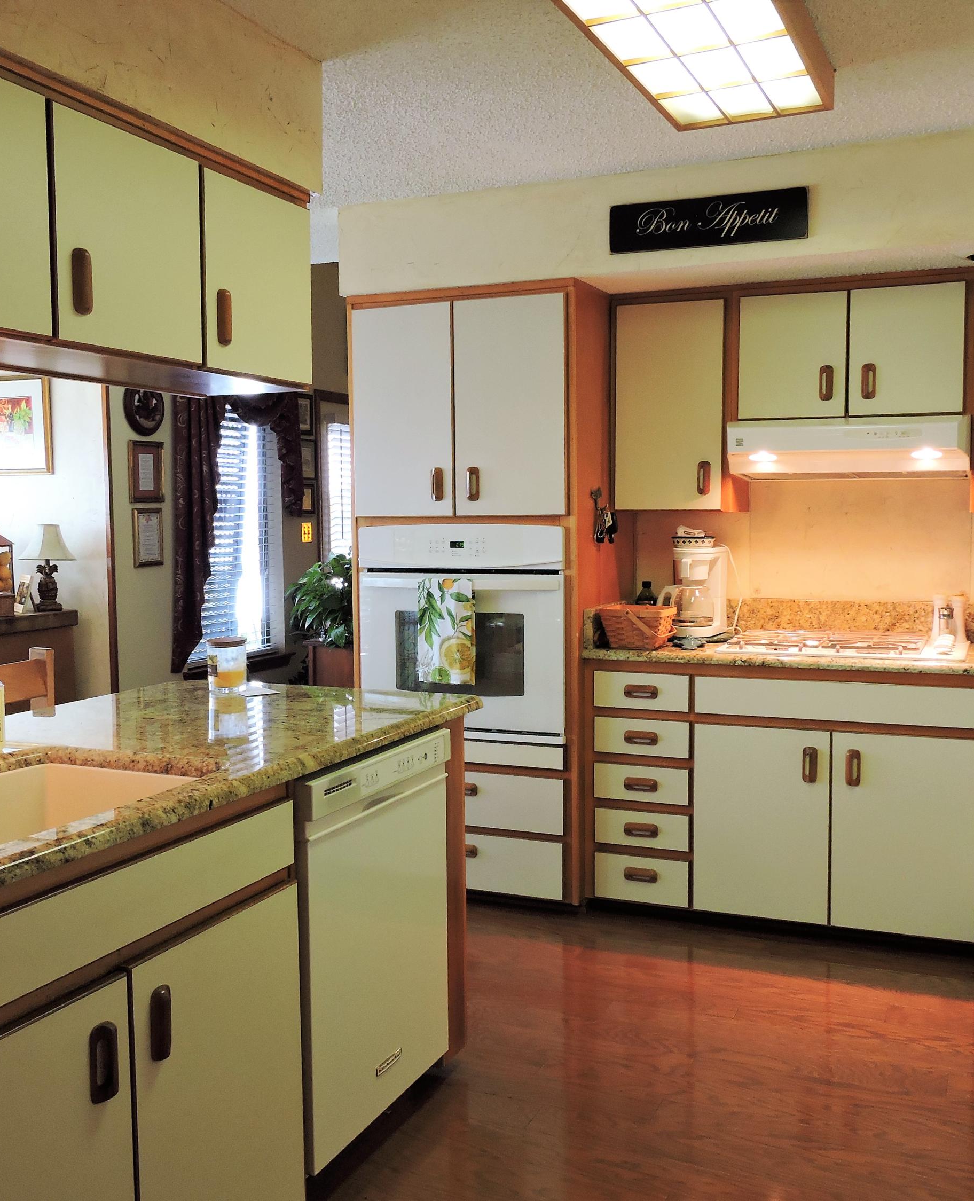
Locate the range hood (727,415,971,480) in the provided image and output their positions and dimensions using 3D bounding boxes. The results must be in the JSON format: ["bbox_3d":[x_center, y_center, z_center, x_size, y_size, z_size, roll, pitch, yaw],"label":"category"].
[{"bbox_3d":[1.201,-0.507,3.697,0.745,0.168,0.460,1,4,21],"label":"range hood"}]

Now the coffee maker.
[{"bbox_3d":[0.738,-0.046,3.953,0.175,0.335,0.215,3,5,36],"label":"coffee maker"}]

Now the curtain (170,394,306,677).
[{"bbox_3d":[-1.473,-0.493,6.550,0.130,1.690,1.170,2,5,23],"label":"curtain"}]

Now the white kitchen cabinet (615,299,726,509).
[{"bbox_3d":[0.689,-0.682,4.005,0.375,0.709,0.320,1,5,20],"label":"white kitchen cabinet"}]

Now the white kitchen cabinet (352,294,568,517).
[{"bbox_3d":[-0.018,-0.654,3.942,0.757,0.709,0.500,1,4,21],"label":"white kitchen cabinet"}]

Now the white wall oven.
[{"bbox_3d":[-0.003,0.092,4.065,0.755,0.729,0.550,1,5,20],"label":"white wall oven"}]

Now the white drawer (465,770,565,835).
[{"bbox_3d":[-0.023,0.675,4.086,0.760,0.192,0.450,1,5,20],"label":"white drawer"}]

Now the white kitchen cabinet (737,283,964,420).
[{"bbox_3d":[1.230,-0.810,3.756,0.703,0.409,0.330,1,4,21],"label":"white kitchen cabinet"}]

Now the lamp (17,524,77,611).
[{"bbox_3d":[-2.204,-0.160,5.570,0.293,0.440,0.285,1,5,20],"label":"lamp"}]

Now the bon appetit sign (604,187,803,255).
[{"bbox_3d":[0.687,-1.176,3.458,0.610,0.151,0.025,1,5,20],"label":"bon appetit sign"}]

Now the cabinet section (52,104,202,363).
[{"bbox_3d":[-0.770,-0.655,2.092,0.320,0.391,0.365,2,5,26],"label":"cabinet section"}]

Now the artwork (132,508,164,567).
[{"bbox_3d":[-1.598,-0.296,5.249,0.030,0.269,0.202,1,4,22],"label":"artwork"}]

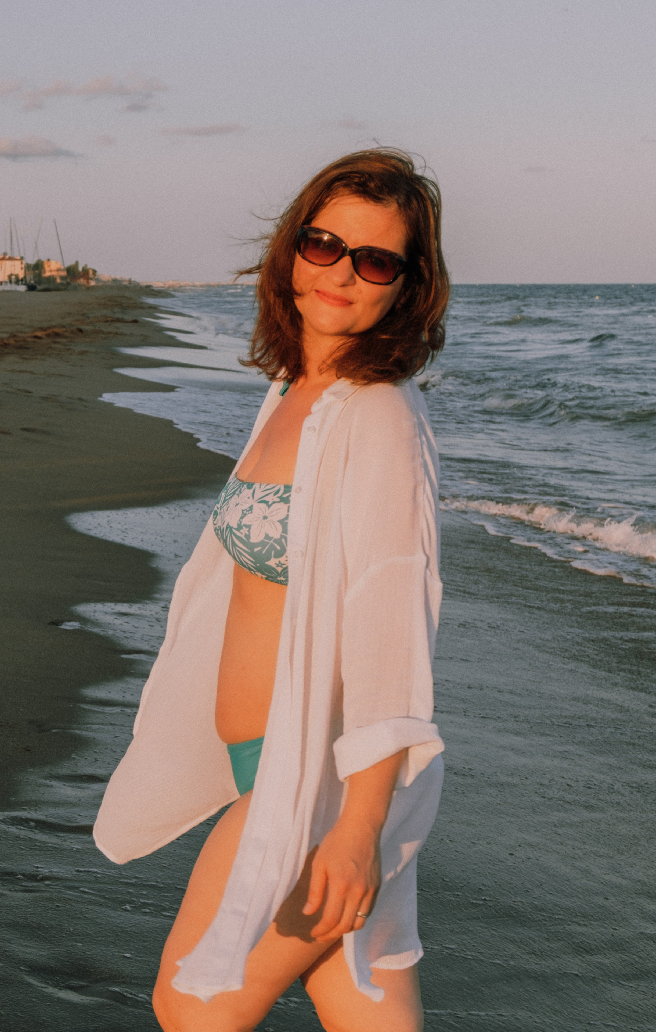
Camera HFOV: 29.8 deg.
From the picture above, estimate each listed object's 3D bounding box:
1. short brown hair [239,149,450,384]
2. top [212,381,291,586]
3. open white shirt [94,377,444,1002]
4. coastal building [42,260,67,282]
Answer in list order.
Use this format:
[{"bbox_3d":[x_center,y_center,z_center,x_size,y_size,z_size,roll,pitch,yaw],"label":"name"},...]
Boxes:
[{"bbox_3d":[0.020,-0.305,1.530,0.250,0.290,0.240,13,11,10],"label":"short brown hair"},{"bbox_3d":[-0.045,-0.045,1.540,0.210,0.260,0.290,-5,12,-27],"label":"top"},{"bbox_3d":[-0.065,0.210,1.580,0.400,0.780,0.460,-5,12,-27],"label":"open white shirt"},{"bbox_3d":[-99.810,-89.190,450.000,10.000,9.000,9.000,-5,12,-24],"label":"coastal building"}]

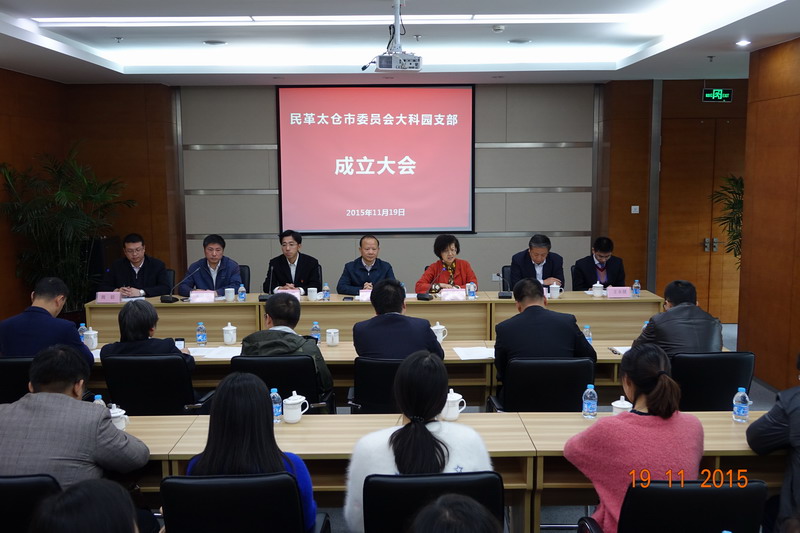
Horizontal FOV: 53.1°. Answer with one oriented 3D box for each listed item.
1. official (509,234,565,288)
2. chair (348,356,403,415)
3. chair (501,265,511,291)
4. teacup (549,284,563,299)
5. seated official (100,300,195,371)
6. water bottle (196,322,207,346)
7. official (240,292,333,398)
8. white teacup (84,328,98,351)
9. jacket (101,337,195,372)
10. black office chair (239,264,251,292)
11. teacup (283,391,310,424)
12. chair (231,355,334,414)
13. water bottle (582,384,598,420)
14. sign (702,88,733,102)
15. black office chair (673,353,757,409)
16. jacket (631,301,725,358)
[{"bbox_3d":[1.199,0.333,6.962,0.490,1.229,0.694,-1,8,0],"label":"official"},{"bbox_3d":[-0.012,0.863,4.429,0.551,0.877,0.592,-1,8,0],"label":"chair"},{"bbox_3d":[1.171,0.481,7.105,0.551,0.898,0.592,-1,8,0],"label":"chair"},{"bbox_3d":[1.295,0.197,6.638,0.110,0.127,0.085,0,7,0],"label":"teacup"},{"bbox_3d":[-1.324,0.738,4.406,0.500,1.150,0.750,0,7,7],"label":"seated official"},{"bbox_3d":[-1.237,0.416,4.980,0.062,0.145,0.062,0,7,0],"label":"water bottle"},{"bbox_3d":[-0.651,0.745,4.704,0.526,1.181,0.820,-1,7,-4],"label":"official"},{"bbox_3d":[-2.006,0.464,5.170,0.088,0.140,0.110,0,7,-1],"label":"white teacup"},{"bbox_3d":[-1.342,0.636,4.357,0.510,0.561,0.428,-1,8,0],"label":"jacket"},{"bbox_3d":[-1.758,0.478,7.804,0.580,0.950,0.600,0,7,-1],"label":"black office chair"},{"bbox_3d":[-0.482,0.641,3.673,0.115,0.143,0.088,0,7,-1],"label":"teacup"},{"bbox_3d":[-0.642,0.861,4.424,0.551,0.893,0.592,-1,8,0],"label":"chair"},{"bbox_3d":[0.886,0.622,3.713,0.065,0.153,0.065,0,7,-1],"label":"water bottle"},{"bbox_3d":[3.511,-1.886,8.836,0.330,0.143,0.030,0,7,0],"label":"sign"},{"bbox_3d":[1.598,0.841,4.341,0.550,0.920,0.600,0,7,2],"label":"black office chair"},{"bbox_3d":[1.595,0.512,4.617,0.500,0.635,0.520,-2,7,-10],"label":"jacket"}]

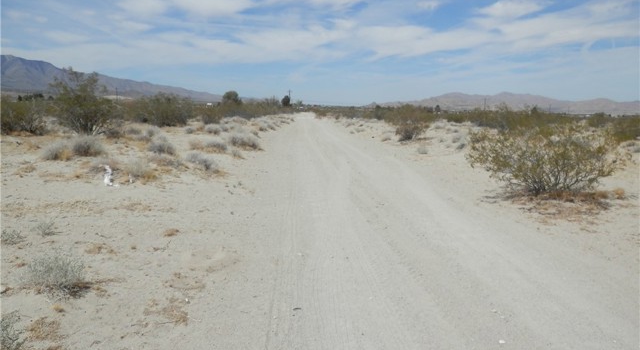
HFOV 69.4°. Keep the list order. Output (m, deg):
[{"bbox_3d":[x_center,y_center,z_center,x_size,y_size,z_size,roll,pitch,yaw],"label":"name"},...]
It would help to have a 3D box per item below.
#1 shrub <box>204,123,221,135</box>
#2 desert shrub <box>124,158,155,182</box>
[{"bbox_3d":[-5.433,-2.324,23.353,0.810,0.554,0.770,0,9,-13],"label":"shrub"},{"bbox_3d":[-3.678,-0.118,9.445,0.683,0.400,0.601,-2,9,-21],"label":"desert shrub"}]

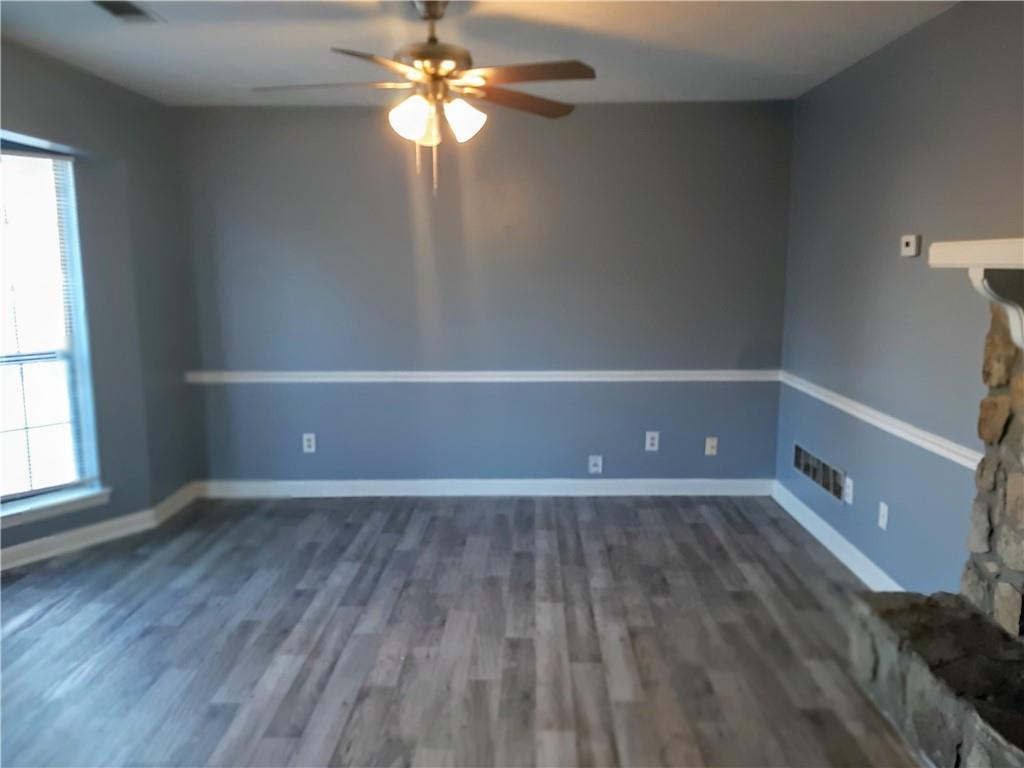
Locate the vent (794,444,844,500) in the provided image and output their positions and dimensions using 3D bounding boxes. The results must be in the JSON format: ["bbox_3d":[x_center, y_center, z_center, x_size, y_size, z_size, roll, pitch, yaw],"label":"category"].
[{"bbox_3d":[1.634,0.465,4.145,0.030,0.145,0.709,0,9,1],"label":"vent"}]

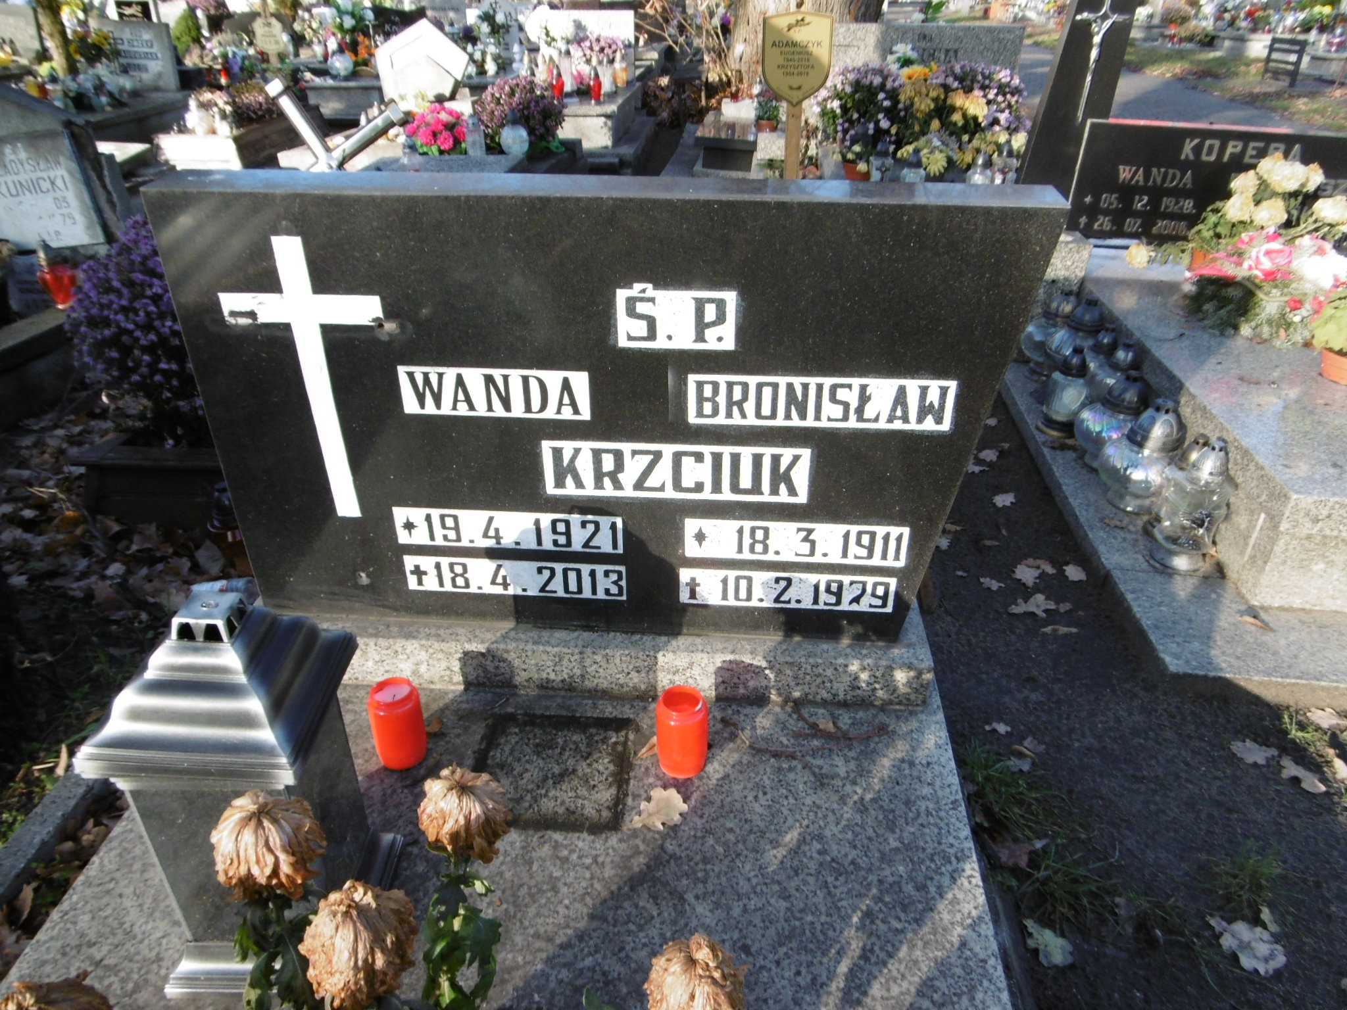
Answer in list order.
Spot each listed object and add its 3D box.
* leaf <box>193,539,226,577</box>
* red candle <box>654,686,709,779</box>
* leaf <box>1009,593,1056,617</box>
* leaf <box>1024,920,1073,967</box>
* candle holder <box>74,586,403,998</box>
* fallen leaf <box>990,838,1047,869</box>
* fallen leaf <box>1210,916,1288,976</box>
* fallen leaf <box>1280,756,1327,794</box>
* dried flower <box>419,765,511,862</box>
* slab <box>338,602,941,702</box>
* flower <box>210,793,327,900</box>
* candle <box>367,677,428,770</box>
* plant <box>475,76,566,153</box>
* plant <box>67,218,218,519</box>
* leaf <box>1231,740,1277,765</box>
[{"bbox_3d":[-0.971,0.120,1.952,0.072,0.018,0.090,2,72,4],"label":"leaf"},{"bbox_3d":[0.012,0.297,1.221,0.066,0.114,0.066,2,32,4],"label":"red candle"},{"bbox_3d":[0.716,0.204,1.844,0.096,0.025,0.056,-19,36,-29],"label":"leaf"},{"bbox_3d":[0.500,0.580,1.253,0.052,0.018,0.076,-21,38,-29],"label":"leaf"},{"bbox_3d":[-0.418,0.274,0.937,0.193,0.434,0.193,0,31,1],"label":"candle holder"},{"bbox_3d":[0.520,0.505,1.372,0.088,0.018,0.051,-5,33,-7],"label":"fallen leaf"},{"bbox_3d":[0.757,0.577,1.221,0.077,0.020,0.085,2,31,3],"label":"fallen leaf"},{"bbox_3d":[0.987,0.427,1.473,0.048,0.020,0.075,-17,35,-26],"label":"fallen leaf"},{"bbox_3d":[-0.162,0.240,0.725,0.073,0.072,0.073,2,31,4],"label":"dried flower"},{"bbox_3d":[-0.140,0.190,1.423,1.013,0.080,0.187,2,32,4],"label":"slab"},{"bbox_3d":[-0.299,0.251,0.691,0.083,0.070,0.081,2,32,4],"label":"flower"},{"bbox_3d":[-0.364,0.289,1.236,0.066,0.114,0.066,2,32,4],"label":"candle"},{"bbox_3d":[-0.672,-1.712,4.100,0.370,0.330,0.370,2,31,4],"label":"plant"},{"bbox_3d":[-1.071,-0.303,2.062,0.490,0.660,0.403,2,32,4],"label":"plant"},{"bbox_3d":[0.960,0.401,1.534,0.068,0.018,0.053,9,33,14],"label":"leaf"}]

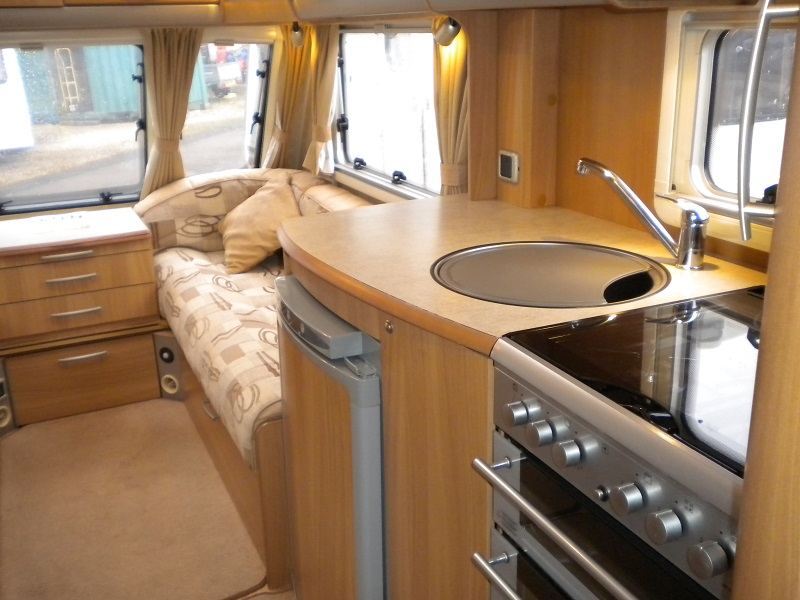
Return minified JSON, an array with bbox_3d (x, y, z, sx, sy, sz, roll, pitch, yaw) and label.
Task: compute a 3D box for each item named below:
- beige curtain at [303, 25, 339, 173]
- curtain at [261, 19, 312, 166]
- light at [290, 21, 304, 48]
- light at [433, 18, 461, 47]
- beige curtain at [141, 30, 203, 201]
[{"bbox_3d":[-0.324,-0.788,3.235,0.110,0.590,0.230,-9,19,-23],"label":"beige curtain"},{"bbox_3d":[-0.453,-0.800,3.329,0.180,0.680,0.120,-9,44,-23],"label":"curtain"},{"bbox_3d":[-0.380,-0.989,3.012,0.050,0.100,0.060,1,18,5],"label":"light"},{"bbox_3d":[0.120,-0.689,2.083,0.050,0.078,0.075,-3,18,-6],"label":"light"},{"bbox_3d":[-0.902,-0.720,3.174,0.210,0.740,0.120,-9,44,-23],"label":"beige curtain"}]

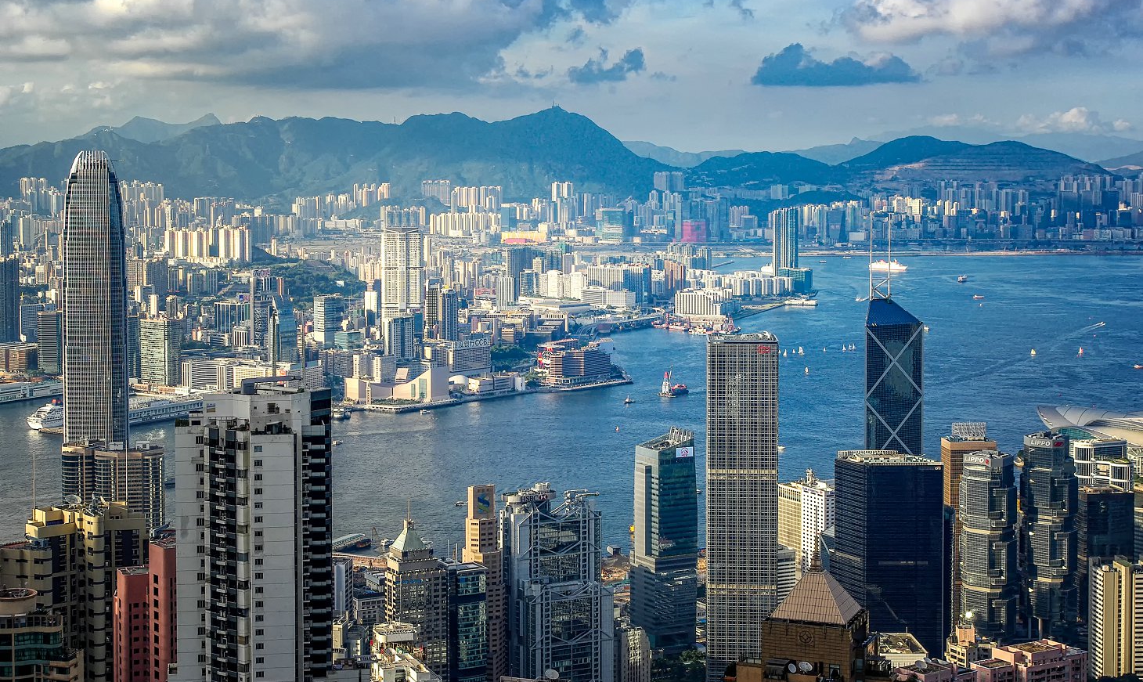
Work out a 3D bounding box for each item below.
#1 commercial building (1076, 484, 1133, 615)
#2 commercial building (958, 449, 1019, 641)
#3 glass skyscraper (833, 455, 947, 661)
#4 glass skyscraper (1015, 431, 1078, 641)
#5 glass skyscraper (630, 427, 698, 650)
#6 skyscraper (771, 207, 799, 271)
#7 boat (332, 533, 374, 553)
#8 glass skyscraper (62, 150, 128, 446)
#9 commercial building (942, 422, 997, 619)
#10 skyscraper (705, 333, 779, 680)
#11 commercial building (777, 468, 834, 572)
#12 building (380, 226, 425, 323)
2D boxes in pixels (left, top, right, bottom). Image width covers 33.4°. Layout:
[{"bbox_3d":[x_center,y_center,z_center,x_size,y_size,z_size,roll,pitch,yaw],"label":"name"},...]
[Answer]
[{"bbox_3d":[442.900,189.000,1585.800,40.000,134.000,32.000,-1,5,-10],"label":"commercial building"},{"bbox_3d":[332.700,174.400,1526.000,37.000,176.000,37.000,-4,6,-43],"label":"commercial building"},{"bbox_3d":[211.600,178.200,1270.900,59.000,203.000,44.000,-1,5,-9],"label":"glass skyscraper"},{"bbox_3d":[384.000,168.500,1534.400,42.000,186.000,42.000,-1,5,-5],"label":"glass skyscraper"},{"bbox_3d":[74.200,168.800,1540.700,39.000,188.000,35.000,-3,5,-34],"label":"glass skyscraper"},{"bbox_3d":[585.800,-246.000,5223.300,66.000,233.000,38.000,-1,5,-15],"label":"skyscraper"},{"bbox_3d":[-232.000,212.500,2011.400,15.000,10.000,56.000,3,5,33],"label":"boat"},{"bbox_3d":[-408.000,44.700,1639.200,49.000,412.000,49.000,1,4,7],"label":"glass skyscraper"},{"bbox_3d":[344.500,161.300,1651.200,39.000,176.000,30.000,0,5,-4],"label":"commercial building"},{"bbox_3d":[117.900,139.600,1326.500,47.500,283.000,47.500,0,4,0],"label":"skyscraper"},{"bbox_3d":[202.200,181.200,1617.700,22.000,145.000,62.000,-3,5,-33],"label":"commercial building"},{"bbox_3d":[-323.000,-90.300,3651.600,78.000,257.000,38.000,0,4,-4],"label":"building"}]

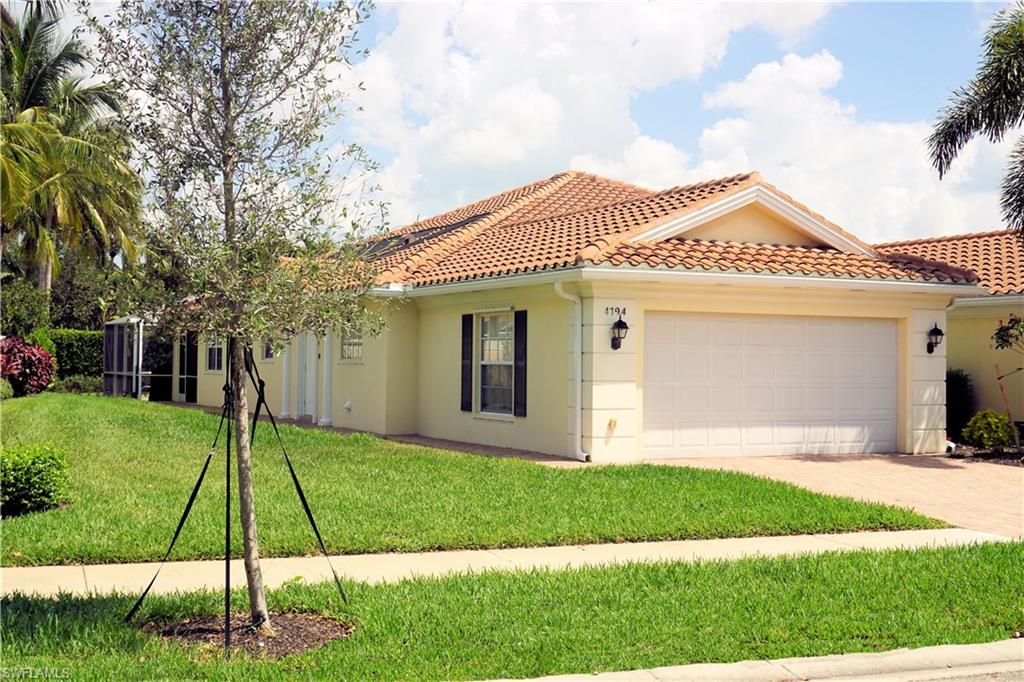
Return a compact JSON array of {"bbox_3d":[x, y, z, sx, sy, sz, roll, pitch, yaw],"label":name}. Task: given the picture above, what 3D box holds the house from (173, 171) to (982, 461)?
[{"bbox_3d":[-1.272,-1.560,29.170,9.150,6.700,25.200,1,-1,-28],"label":"house"}]

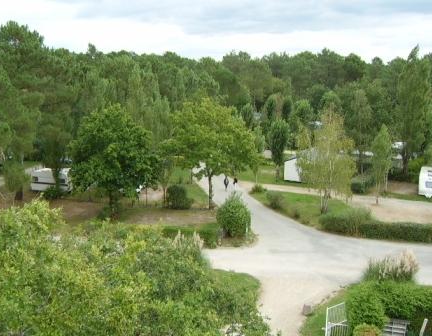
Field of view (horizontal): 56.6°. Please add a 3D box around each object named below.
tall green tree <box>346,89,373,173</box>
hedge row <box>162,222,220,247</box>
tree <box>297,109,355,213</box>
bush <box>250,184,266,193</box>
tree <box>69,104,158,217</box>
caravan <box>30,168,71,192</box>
[{"bbox_3d":[15.891,-3.281,44.443,2.879,10.852,2.879,0,8,0],"label":"tall green tree"},{"bbox_3d":[-1.871,5.088,29.933,4.400,1.400,1.300,0,12,0],"label":"hedge row"},{"bbox_3d":[9.215,-0.589,33.620,4.775,8.700,4.775,0,8,0],"label":"tree"},{"bbox_3d":[4.765,2.224,44.971,1.700,0.750,1.400,0,12,0],"label":"bush"},{"bbox_3d":[-8.137,-0.468,32.017,6.940,8.932,6.940,0,8,0],"label":"tree"},{"bbox_3d":[-16.581,1.338,41.763,4.800,2.500,2.150,3,9,20],"label":"caravan"}]

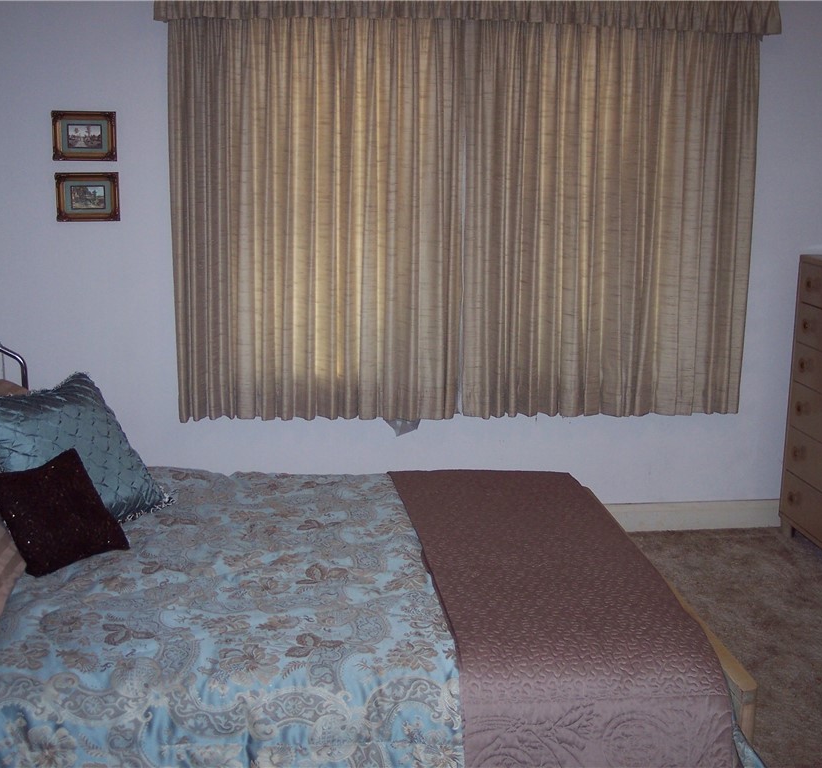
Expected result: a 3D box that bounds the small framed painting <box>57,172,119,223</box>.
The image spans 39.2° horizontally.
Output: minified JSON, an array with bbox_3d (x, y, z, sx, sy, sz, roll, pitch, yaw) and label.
[{"bbox_3d":[-1.256,-0.728,4.495,0.238,0.187,0.025,-1,11,-9],"label":"small framed painting"}]

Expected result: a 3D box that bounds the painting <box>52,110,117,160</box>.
[{"bbox_3d":[-1.256,-0.955,4.450,0.241,0.186,0.025,-1,11,-9],"label":"painting"}]

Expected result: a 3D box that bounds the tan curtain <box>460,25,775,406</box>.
[{"bbox_3d":[0.813,-0.656,4.747,1.228,1.618,0.110,-1,11,-9],"label":"tan curtain"}]

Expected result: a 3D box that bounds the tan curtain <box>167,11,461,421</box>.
[{"bbox_3d":[-0.358,-0.642,4.570,1.151,1.613,0.110,-1,11,-9],"label":"tan curtain"}]

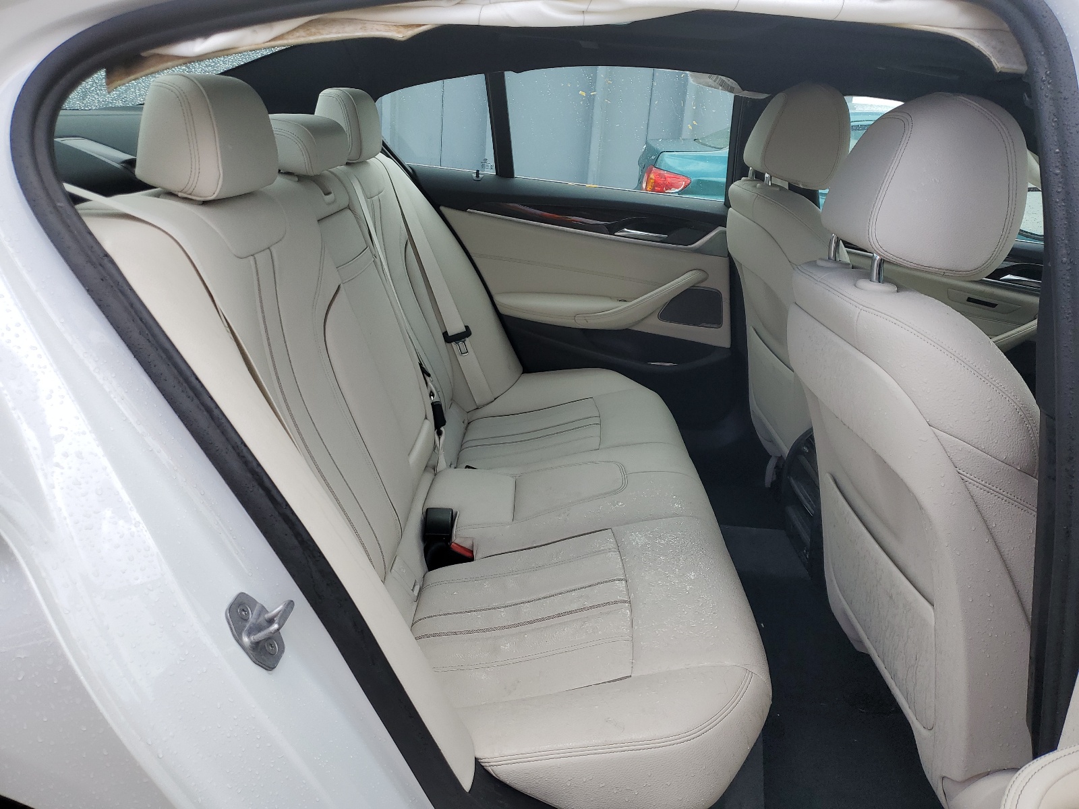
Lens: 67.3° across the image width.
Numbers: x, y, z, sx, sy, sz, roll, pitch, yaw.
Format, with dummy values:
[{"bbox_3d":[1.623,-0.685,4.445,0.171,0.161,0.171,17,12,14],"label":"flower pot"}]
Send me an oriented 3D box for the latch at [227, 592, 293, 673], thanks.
[{"bbox_3d":[-0.258,0.210,0.770,0.043,0.077,0.042,-31,9,21],"label":"latch"}]

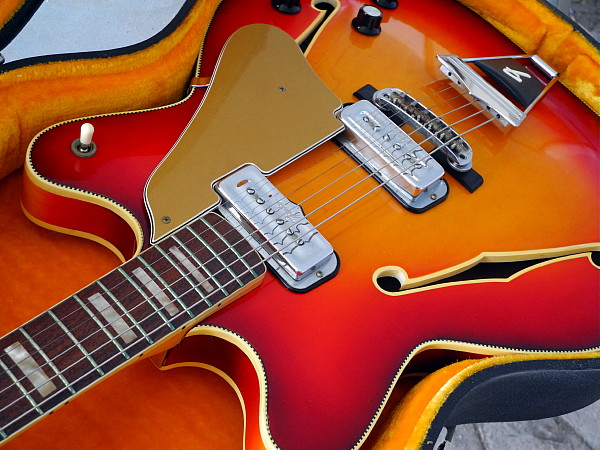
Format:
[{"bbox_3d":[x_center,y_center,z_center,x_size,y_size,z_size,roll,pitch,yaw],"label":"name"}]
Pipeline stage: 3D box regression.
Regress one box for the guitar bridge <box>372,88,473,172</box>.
[{"bbox_3d":[0.088,-0.069,0.692,0.081,0.015,0.023,41,47,10],"label":"guitar bridge"}]

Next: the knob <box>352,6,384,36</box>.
[{"bbox_3d":[0.057,-0.167,0.769,0.025,0.016,0.025,12,41,-11],"label":"knob"}]

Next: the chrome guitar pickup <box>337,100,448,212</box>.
[{"bbox_3d":[0.064,-0.055,0.680,0.102,0.015,0.050,46,48,14],"label":"chrome guitar pickup"}]

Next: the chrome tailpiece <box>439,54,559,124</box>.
[{"bbox_3d":[0.173,-0.120,0.793,0.086,0.013,0.148,46,39,14],"label":"chrome tailpiece"}]

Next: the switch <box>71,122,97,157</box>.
[{"bbox_3d":[-0.131,-0.055,0.584,0.016,0.022,0.016,12,46,-12],"label":"switch"}]

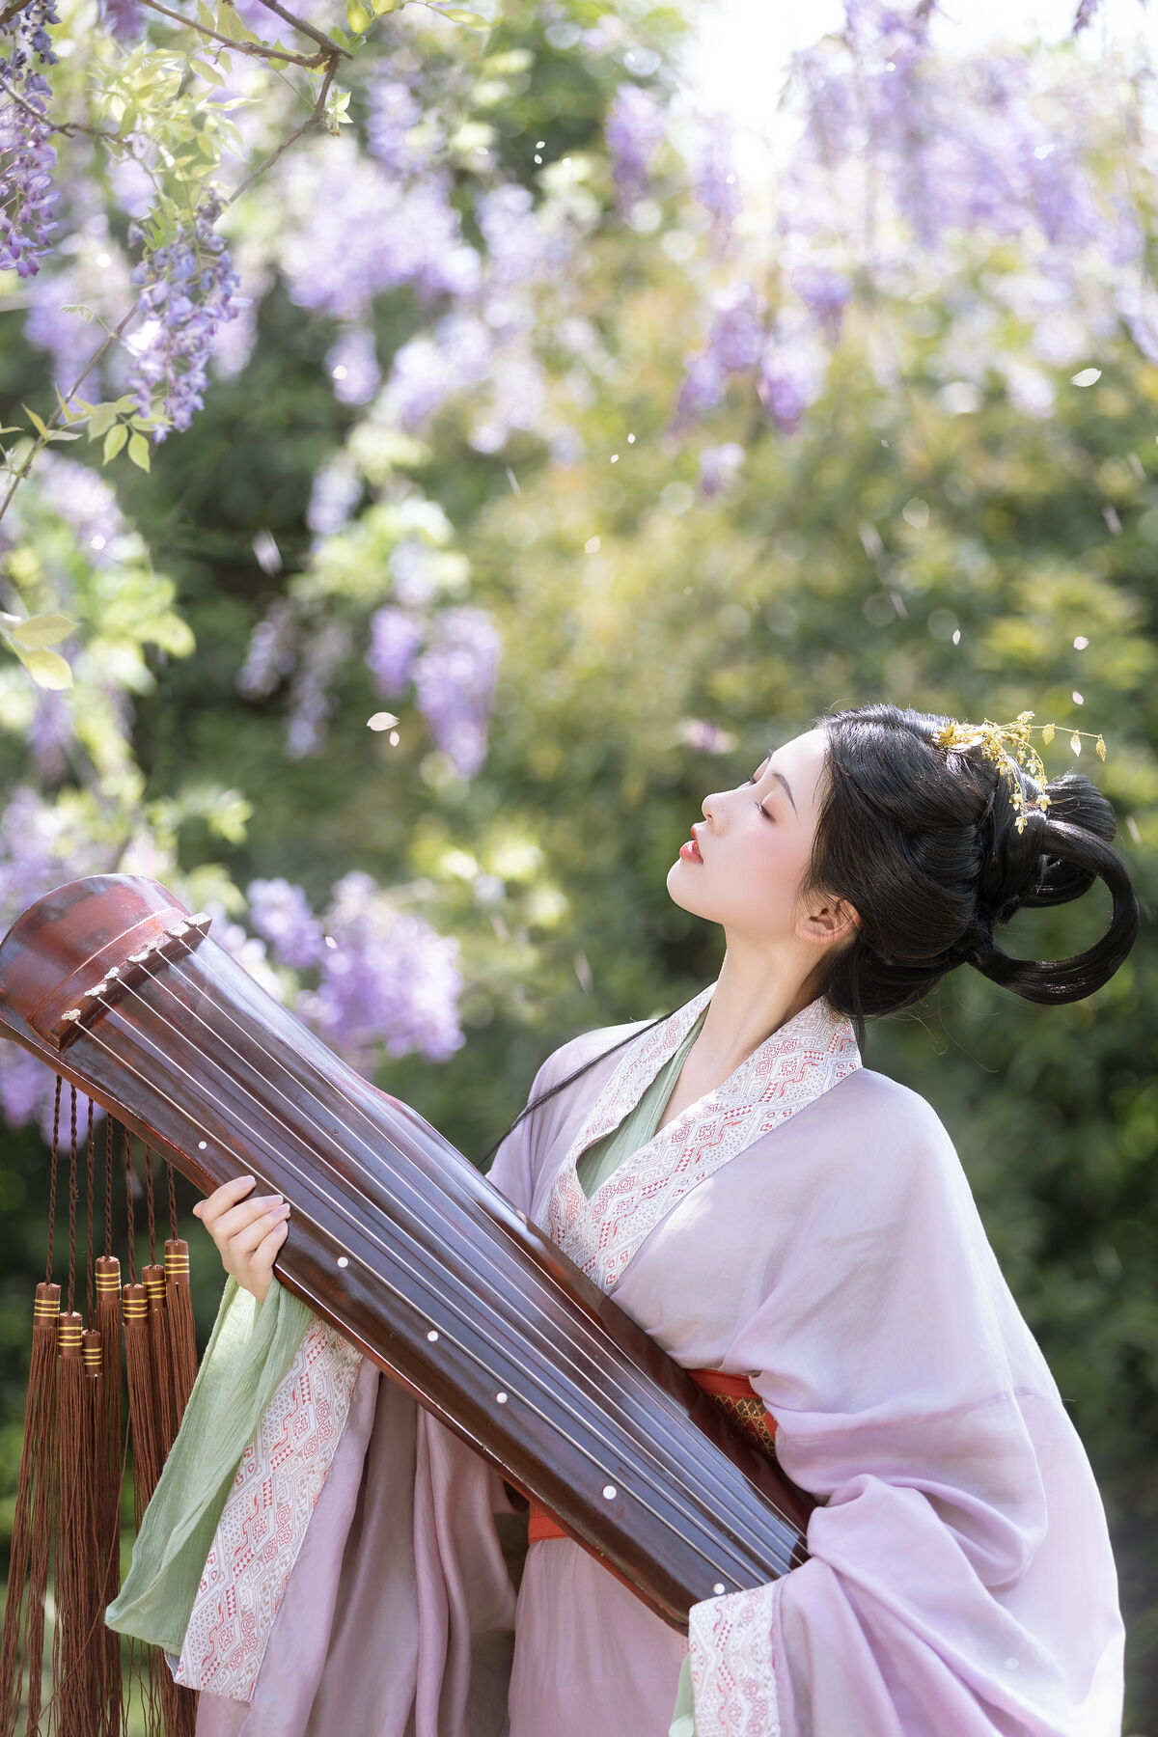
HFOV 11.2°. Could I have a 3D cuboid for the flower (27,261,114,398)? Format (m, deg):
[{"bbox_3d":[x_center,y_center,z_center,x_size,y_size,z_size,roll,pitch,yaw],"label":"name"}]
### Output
[{"bbox_3d":[-0.569,-0.605,6.600,0.103,0.152,0.093,0,-3,0],"label":"flower"}]

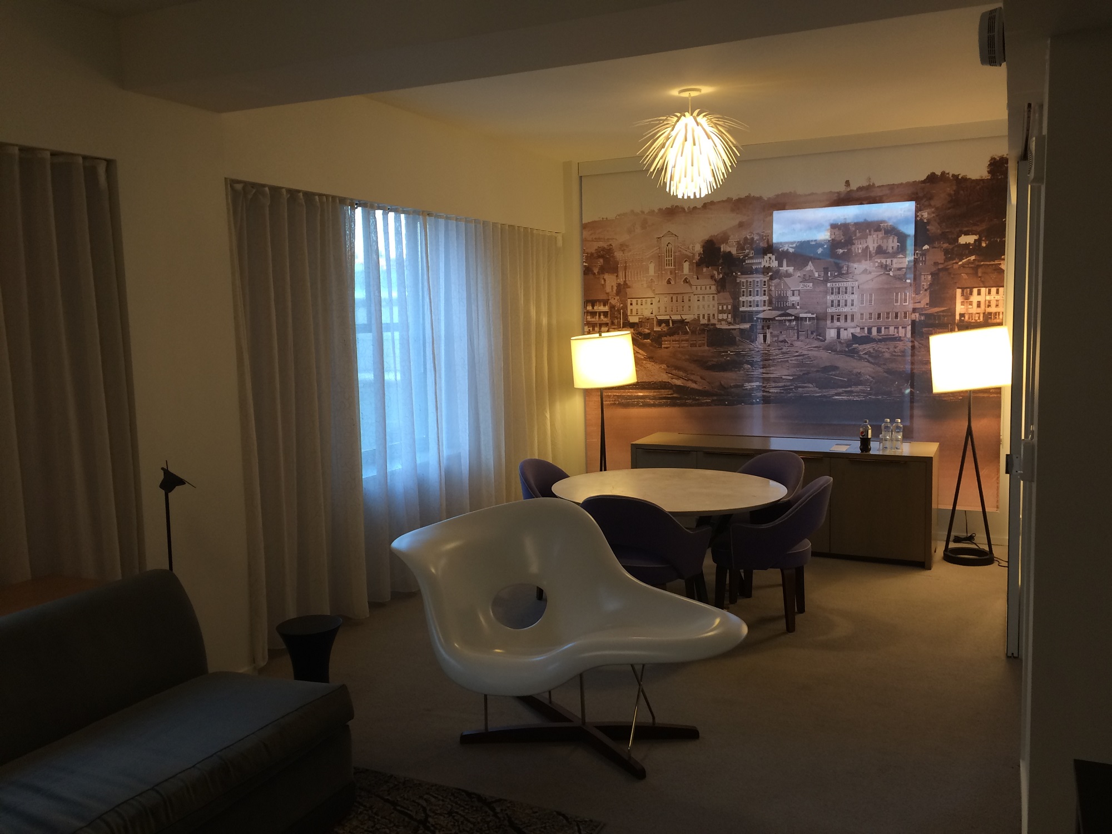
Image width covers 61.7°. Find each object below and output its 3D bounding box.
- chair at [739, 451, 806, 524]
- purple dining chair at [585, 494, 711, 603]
[{"bbox_3d":[1.145,0.641,5.572,0.620,0.810,0.660,-6,8,-38],"label":"chair"},{"bbox_3d":[0.445,0.747,4.779,0.660,0.810,0.620,2,7,25],"label":"purple dining chair"}]

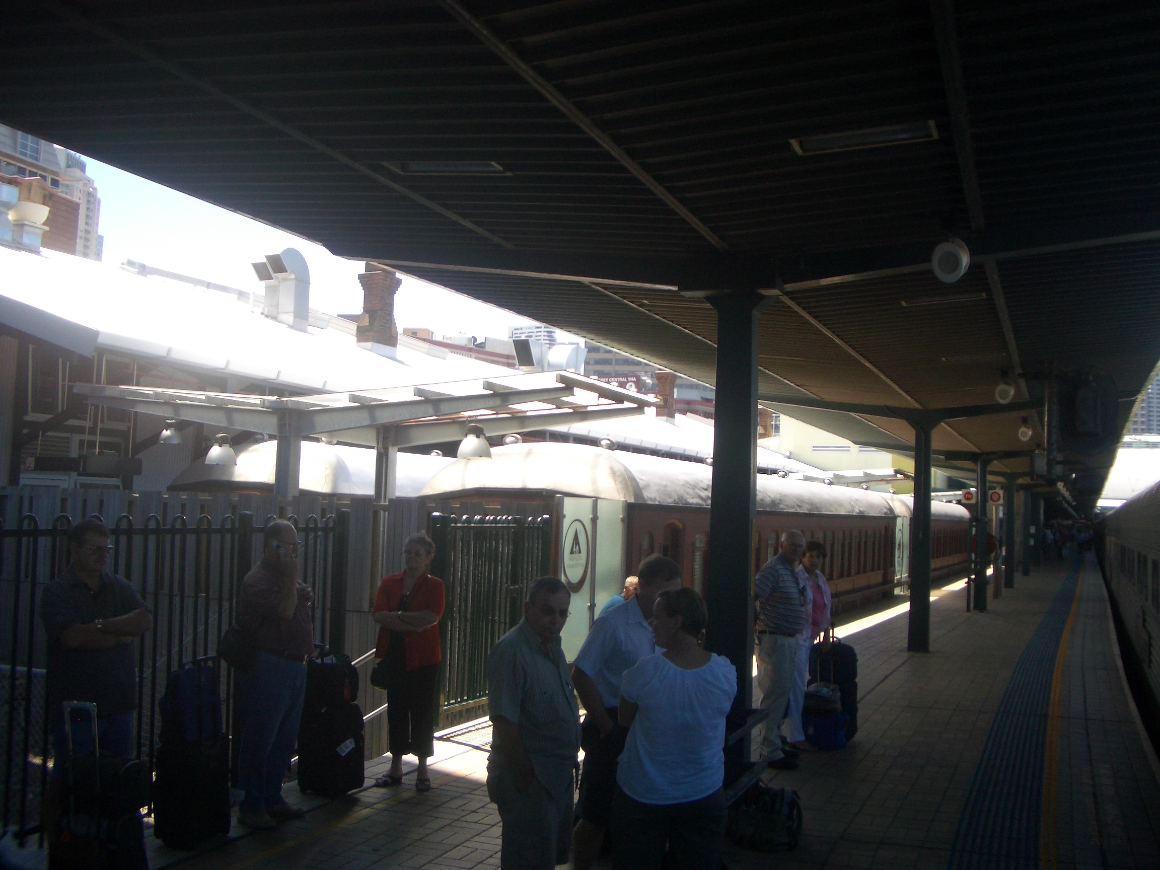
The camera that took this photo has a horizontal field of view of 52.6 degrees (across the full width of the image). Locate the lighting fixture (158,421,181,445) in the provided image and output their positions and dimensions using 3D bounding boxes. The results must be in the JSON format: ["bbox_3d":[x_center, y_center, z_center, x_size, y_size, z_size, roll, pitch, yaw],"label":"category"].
[{"bbox_3d":[-7.098,-0.039,20.300,0.400,0.430,0.400,1,-4,0],"label":"lighting fixture"}]

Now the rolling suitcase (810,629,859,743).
[{"bbox_3d":[2.126,2.069,9.799,0.400,0.900,0.280,1,-4,12],"label":"rolling suitcase"}]

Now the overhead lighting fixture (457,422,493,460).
[{"bbox_3d":[-1.210,0.068,13.500,0.400,0.420,0.400,1,-4,0],"label":"overhead lighting fixture"}]

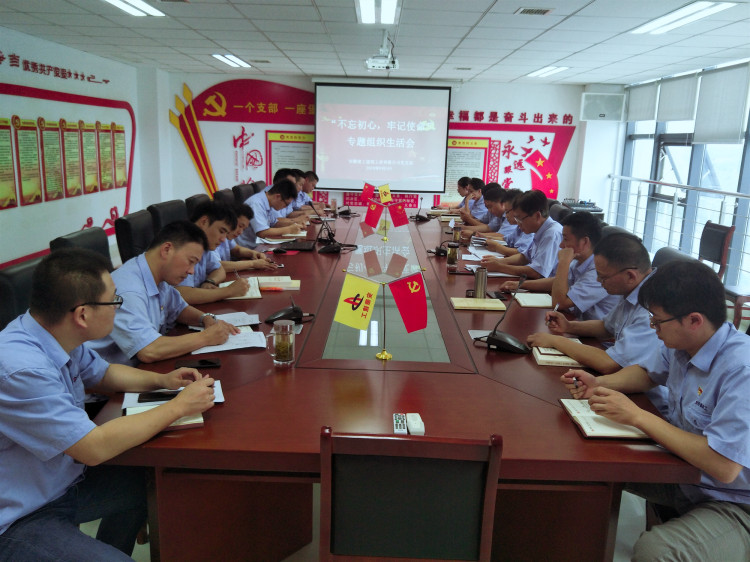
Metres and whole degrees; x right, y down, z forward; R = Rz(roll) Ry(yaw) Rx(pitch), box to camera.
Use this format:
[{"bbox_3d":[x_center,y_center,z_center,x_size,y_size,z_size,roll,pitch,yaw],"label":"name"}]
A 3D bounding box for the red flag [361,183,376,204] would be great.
[{"bbox_3d":[-0.092,-1.123,6.651,0.140,0.210,0.025,18,14,-4],"label":"red flag"}]

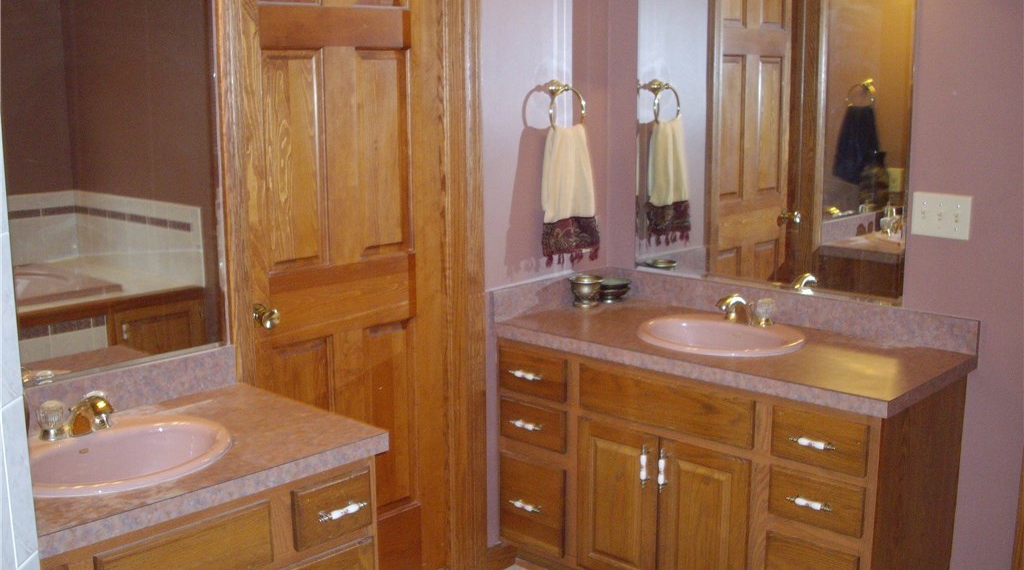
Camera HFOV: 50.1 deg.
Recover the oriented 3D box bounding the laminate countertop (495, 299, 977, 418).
[{"bbox_3d":[0.601,0.171,3.158,1.253,0.041,0.570,10,14,41],"label":"laminate countertop"}]

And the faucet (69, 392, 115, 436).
[{"bbox_3d":[-0.869,0.270,2.236,0.148,0.101,0.042,10,14,41],"label":"faucet"}]

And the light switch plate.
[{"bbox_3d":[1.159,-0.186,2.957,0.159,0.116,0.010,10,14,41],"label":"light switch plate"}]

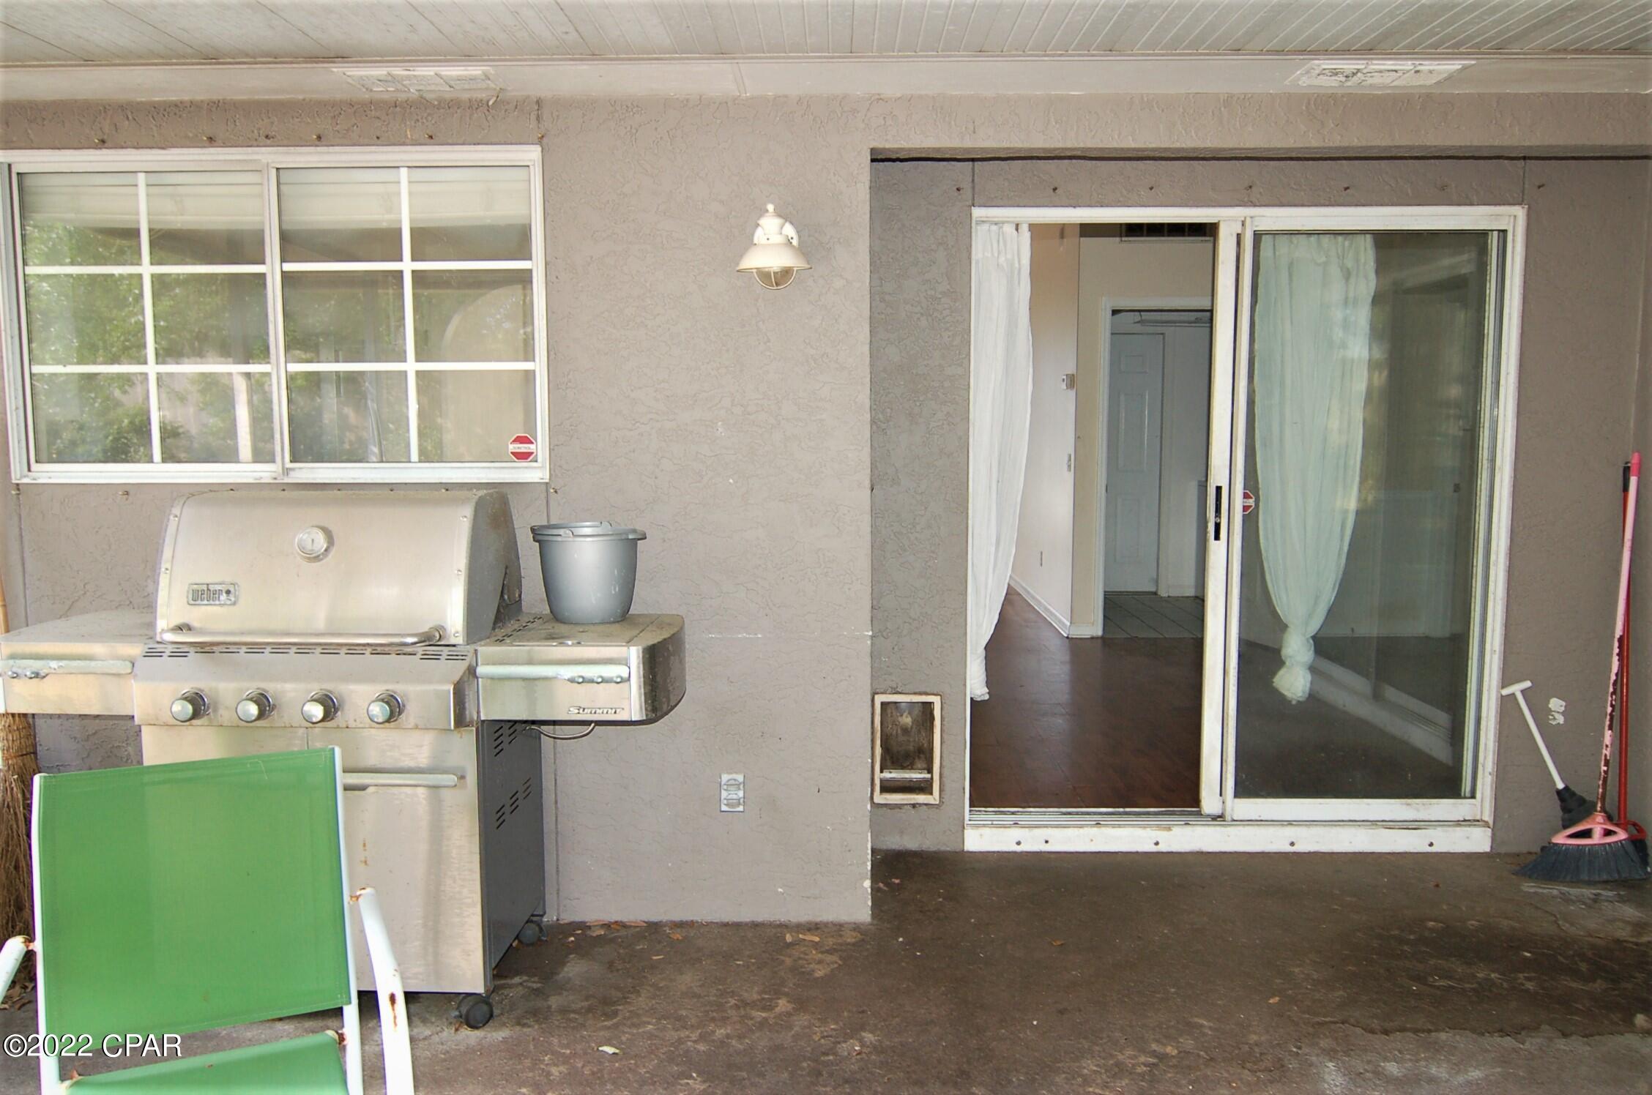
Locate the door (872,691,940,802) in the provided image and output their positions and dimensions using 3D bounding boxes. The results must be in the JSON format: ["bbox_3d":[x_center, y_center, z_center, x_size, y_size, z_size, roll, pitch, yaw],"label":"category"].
[{"bbox_3d":[0.277,0.687,4.207,0.230,0.386,0.045,0,6,1],"label":"door"}]

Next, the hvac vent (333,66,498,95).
[{"bbox_3d":[-1.048,-1.218,3.235,0.400,0.020,0.225,0,6,1],"label":"hvac vent"}]

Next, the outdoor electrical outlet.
[{"bbox_3d":[-0.270,0.717,3.614,0.070,0.115,0.030,0,6,1],"label":"outdoor electrical outlet"}]

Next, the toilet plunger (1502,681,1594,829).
[{"bbox_3d":[2.413,0.721,4.102,0.165,0.569,0.160,-26,-3,3],"label":"toilet plunger"}]

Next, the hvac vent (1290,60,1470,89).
[{"bbox_3d":[1.420,-1.219,3.195,0.409,0.020,0.225,0,6,1],"label":"hvac vent"}]

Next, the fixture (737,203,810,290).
[{"bbox_3d":[-0.139,-0.810,3.341,0.202,0.227,0.231,0,6,1],"label":"fixture"}]

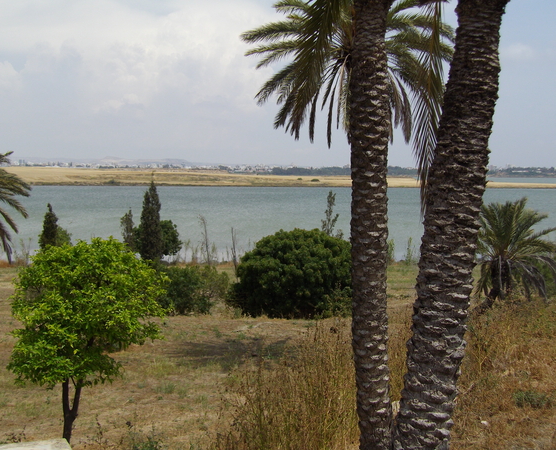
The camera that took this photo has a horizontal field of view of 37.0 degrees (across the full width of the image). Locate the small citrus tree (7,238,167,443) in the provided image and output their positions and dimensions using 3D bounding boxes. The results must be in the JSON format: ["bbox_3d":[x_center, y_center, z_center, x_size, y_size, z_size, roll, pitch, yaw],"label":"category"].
[{"bbox_3d":[-2.690,1.640,11.700,2.200,2.850,2.150,0,4,0],"label":"small citrus tree"}]

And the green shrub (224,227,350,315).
[{"bbox_3d":[0.420,1.250,22.600,3.500,2.350,3.200,0,4,0],"label":"green shrub"}]

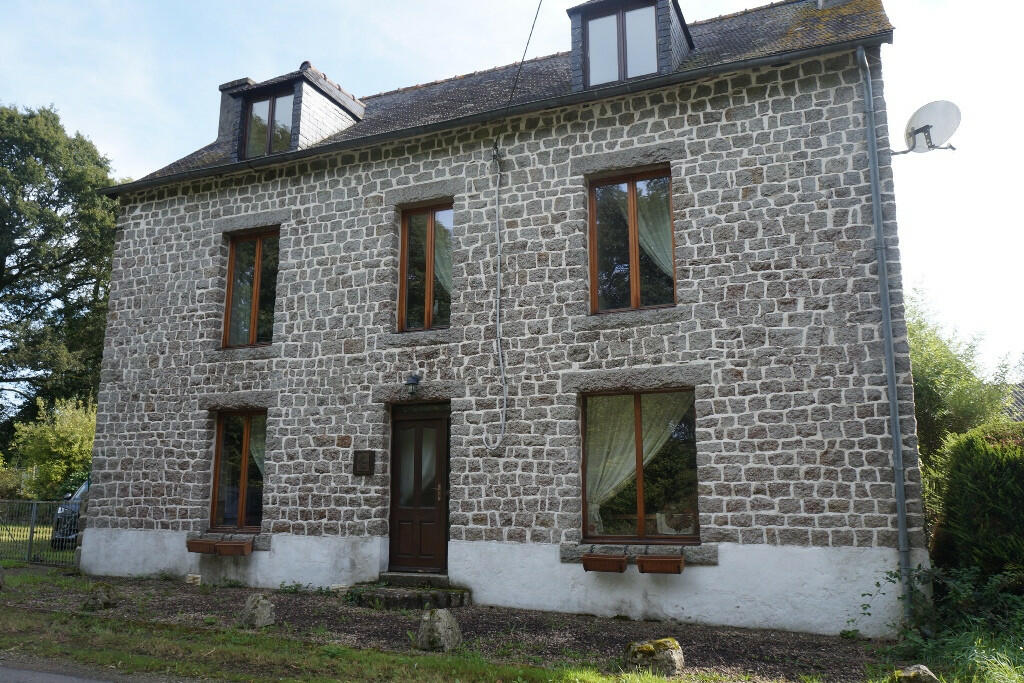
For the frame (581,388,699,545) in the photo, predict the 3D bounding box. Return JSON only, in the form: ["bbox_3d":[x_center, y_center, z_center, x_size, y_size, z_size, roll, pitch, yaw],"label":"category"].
[{"bbox_3d":[1.607,1.569,9.664,1.470,1.910,0.110,-4,-12,22],"label":"frame"}]

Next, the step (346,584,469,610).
[{"bbox_3d":[-1.400,3.412,10.266,1.730,0.220,0.380,-4,-12,22],"label":"step"}]

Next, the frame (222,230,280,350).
[{"bbox_3d":[-4.169,-0.863,12.574,1.200,1.900,0.100,-4,-12,22],"label":"frame"}]

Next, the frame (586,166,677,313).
[{"bbox_3d":[1.649,-1.335,10.403,1.190,1.920,0.090,-4,-12,22],"label":"frame"}]

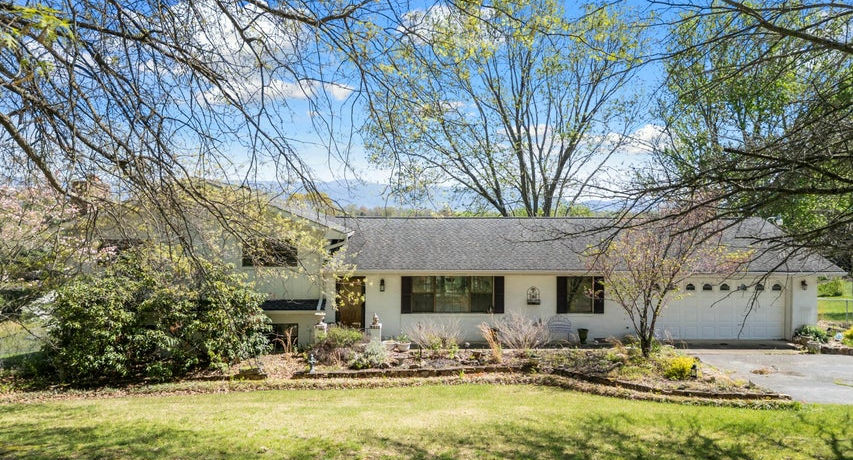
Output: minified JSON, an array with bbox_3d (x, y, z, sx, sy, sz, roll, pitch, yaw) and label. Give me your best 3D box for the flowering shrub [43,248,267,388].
[{"bbox_3d":[-7.450,2.400,16.300,6.200,3.400,3.900,0,0,0],"label":"flowering shrub"}]

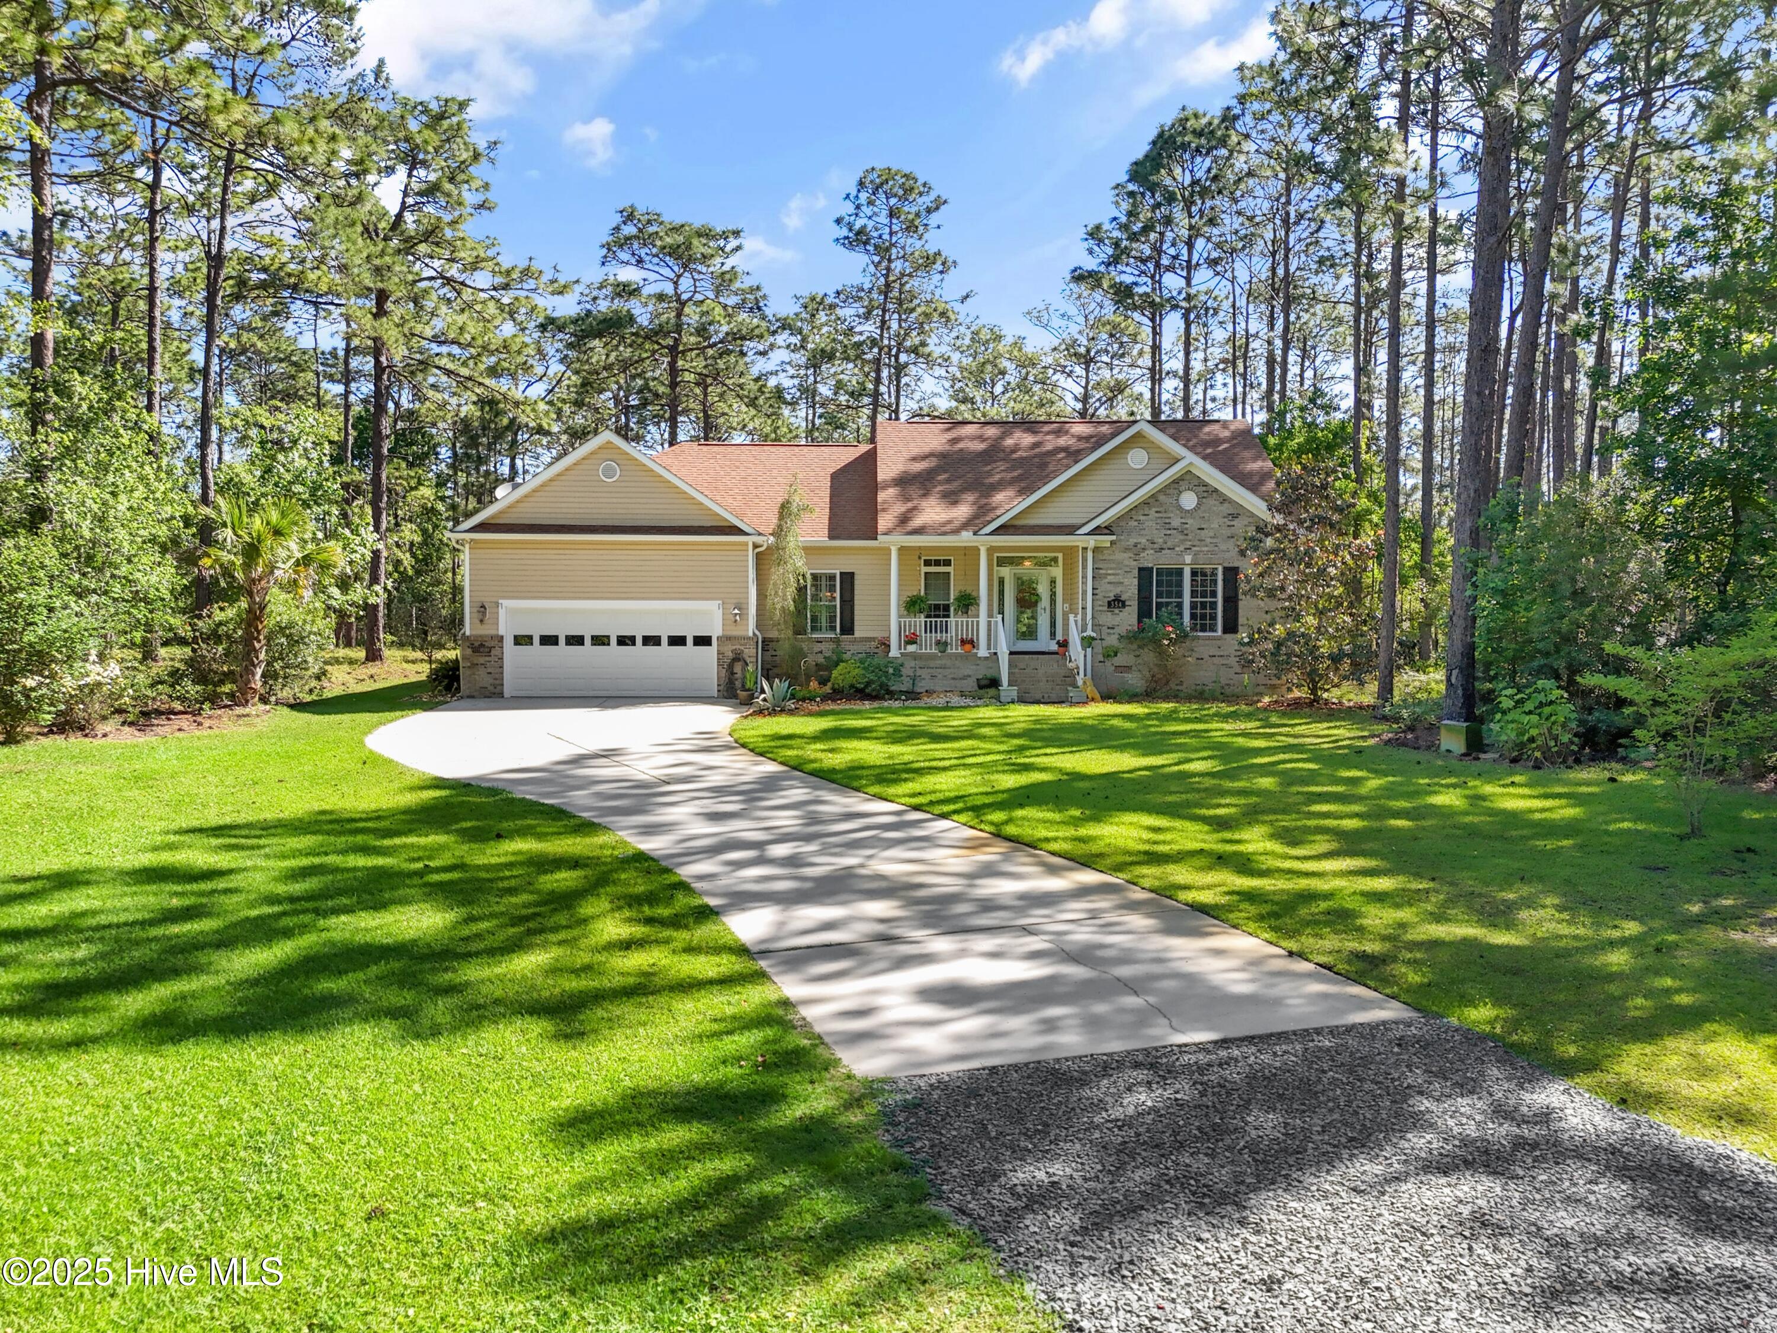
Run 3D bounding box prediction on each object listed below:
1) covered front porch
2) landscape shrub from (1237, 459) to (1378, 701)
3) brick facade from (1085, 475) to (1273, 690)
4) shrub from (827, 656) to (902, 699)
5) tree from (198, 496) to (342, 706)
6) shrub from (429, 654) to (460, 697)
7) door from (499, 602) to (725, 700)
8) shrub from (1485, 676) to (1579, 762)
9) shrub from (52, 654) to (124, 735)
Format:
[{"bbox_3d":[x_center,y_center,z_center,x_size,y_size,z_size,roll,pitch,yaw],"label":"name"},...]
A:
[{"bbox_3d":[2.476,-1.191,30.085,5.115,3.726,2.200,0,4,0],"label":"covered front porch"},{"bbox_3d":[9.460,-1.910,27.835,3.164,5.447,2.900,0,4,0],"label":"landscape shrub"},{"bbox_3d":[7.024,-1.876,29.240,4.672,5.201,0.300,0,4,0],"label":"brick facade"},{"bbox_3d":[-0.516,0.245,28.673,1.708,1.040,1.400,0,4,0],"label":"shrub"},{"bbox_3d":[-13.352,-1.388,26.666,3.057,4.554,2.900,0,4,0],"label":"tree"},{"bbox_3d":[-10.676,0.190,30.173,1.100,0.959,1.100,0,4,0],"label":"shrub"},{"bbox_3d":[-6.527,-0.393,29.084,5.081,2.259,0.150,0,4,0],"label":"door"},{"bbox_3d":[9.620,0.790,18.488,1.348,1.244,1.250,0,4,0],"label":"shrub"},{"bbox_3d":[-14.408,0.478,22.275,1.276,1.386,1.300,0,4,0],"label":"shrub"}]

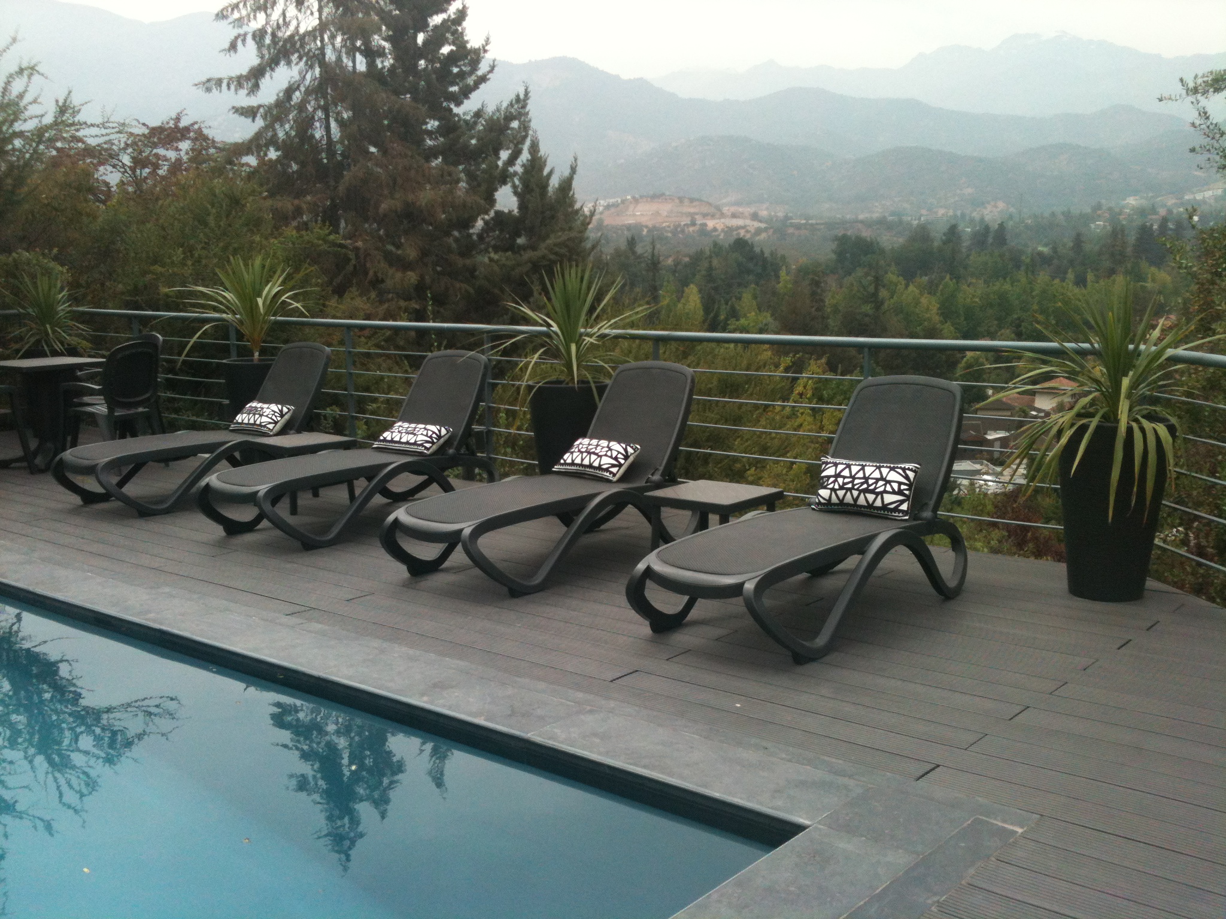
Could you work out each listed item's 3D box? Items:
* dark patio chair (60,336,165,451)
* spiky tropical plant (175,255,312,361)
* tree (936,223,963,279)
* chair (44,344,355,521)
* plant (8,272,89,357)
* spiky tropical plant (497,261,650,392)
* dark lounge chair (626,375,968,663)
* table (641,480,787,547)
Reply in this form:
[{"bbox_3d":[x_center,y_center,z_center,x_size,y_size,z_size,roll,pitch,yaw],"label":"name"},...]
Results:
[{"bbox_3d":[-3.604,-0.393,8.955,0.560,0.910,0.530,6,12,33],"label":"dark patio chair"},{"bbox_3d":[-2.670,-1.097,8.953,0.960,0.743,0.900,-1,10,0],"label":"spiky tropical plant"},{"bbox_3d":[85.260,-52.953,314.367,7.600,15.200,7.600,-1,10,0],"label":"tree"},{"bbox_3d":[-2.650,-0.226,7.856,0.700,0.930,1.700,7,12,39],"label":"chair"},{"bbox_3d":[-4.502,-1.162,9.893,0.660,0.663,0.660,-1,10,0],"label":"plant"},{"bbox_3d":[-0.224,-0.755,7.083,0.870,0.733,0.850,-1,10,0],"label":"spiky tropical plant"},{"bbox_3d":[0.794,0.191,5.126,0.700,0.960,1.690,8,13,40],"label":"dark lounge chair"},{"bbox_3d":[0.476,0.354,5.855,0.455,0.400,0.455,8,13,40],"label":"table"}]

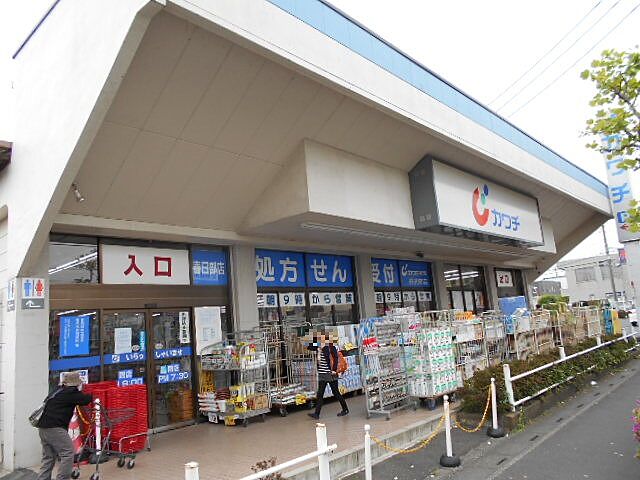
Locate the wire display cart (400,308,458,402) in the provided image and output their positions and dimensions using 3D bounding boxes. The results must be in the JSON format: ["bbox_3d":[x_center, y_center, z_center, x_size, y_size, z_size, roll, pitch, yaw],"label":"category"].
[{"bbox_3d":[2.013,2.209,8.980,0.650,1.710,0.990,-14,-14,41],"label":"wire display cart"}]

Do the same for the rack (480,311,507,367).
[{"bbox_3d":[3.638,2.356,10.693,0.620,1.530,1.150,-14,-13,41],"label":"rack"}]

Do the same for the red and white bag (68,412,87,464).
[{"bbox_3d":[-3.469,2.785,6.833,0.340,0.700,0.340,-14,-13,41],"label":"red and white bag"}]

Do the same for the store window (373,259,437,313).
[{"bbox_3d":[2.584,1.412,14.790,0.080,1.590,3.700,-14,-13,41],"label":"store window"}]

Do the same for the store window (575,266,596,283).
[{"bbox_3d":[26.802,3.498,48.461,1.800,1.350,0.120,-14,-13,41],"label":"store window"}]

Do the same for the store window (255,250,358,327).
[{"bbox_3d":[-0.179,1.267,12.653,0.100,1.850,3.830,-14,-14,41],"label":"store window"}]

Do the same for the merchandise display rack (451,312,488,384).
[{"bbox_3d":[2.867,2.383,9.914,0.620,1.550,1.200,-14,-14,41],"label":"merchandise display rack"}]

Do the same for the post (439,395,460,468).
[{"bbox_3d":[1.579,2.328,5.939,0.240,0.798,0.240,-2,-10,0],"label":"post"}]

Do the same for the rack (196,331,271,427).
[{"bbox_3d":[-1.593,2.495,8.796,1.270,1.520,0.600,-14,-13,41],"label":"rack"}]

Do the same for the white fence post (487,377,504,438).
[{"bbox_3d":[2.593,2.508,7.235,0.260,0.820,0.260,-14,-14,41],"label":"white fence post"}]

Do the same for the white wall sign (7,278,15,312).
[{"bbox_3d":[-4.477,0.807,6.960,0.310,0.445,0.020,-14,-13,41],"label":"white wall sign"}]

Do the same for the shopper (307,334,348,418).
[{"bbox_3d":[0.100,2.470,8.876,0.600,1.500,0.480,0,-11,-26],"label":"shopper"}]

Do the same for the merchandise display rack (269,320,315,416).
[{"bbox_3d":[-0.695,2.612,9.886,0.660,1.720,1.000,-14,-14,41],"label":"merchandise display rack"}]

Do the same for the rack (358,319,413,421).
[{"bbox_3d":[1.158,2.099,8.040,0.400,1.550,0.940,-14,-13,41],"label":"rack"}]

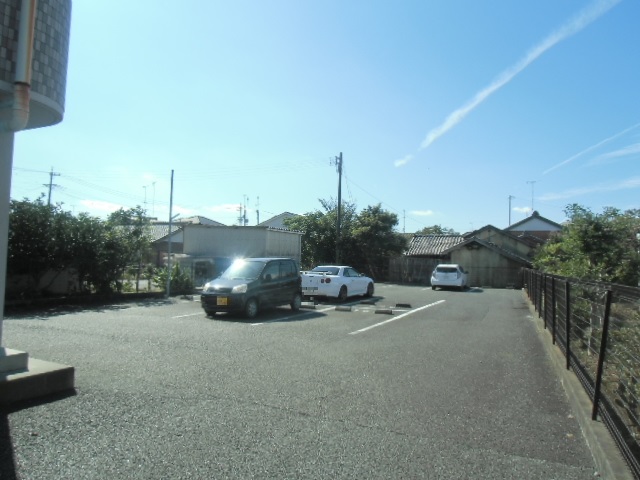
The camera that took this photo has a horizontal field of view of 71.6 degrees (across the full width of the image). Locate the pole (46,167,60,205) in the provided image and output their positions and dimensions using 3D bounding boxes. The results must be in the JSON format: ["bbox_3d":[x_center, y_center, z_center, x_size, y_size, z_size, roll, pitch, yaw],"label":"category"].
[{"bbox_3d":[-33.393,-3.091,54.930,1.600,12.000,0.700,2,-2,0],"label":"pole"}]

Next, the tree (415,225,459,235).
[{"bbox_3d":[13.066,1.120,49.911,4.900,5.700,4.500,2,-2,0],"label":"tree"}]

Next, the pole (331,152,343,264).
[{"bbox_3d":[1.086,-1.640,31.510,0.800,9.150,0.450,2,-2,0],"label":"pole"}]

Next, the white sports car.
[{"bbox_3d":[0.847,1.769,18.973,1.800,1.360,4.550,0,-3,29],"label":"white sports car"}]

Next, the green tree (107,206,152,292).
[{"bbox_3d":[-7.374,0.383,17.216,1.850,3.350,1.850,2,-2,0],"label":"green tree"}]

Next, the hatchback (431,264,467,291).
[{"bbox_3d":[7.703,2.183,26.091,1.720,1.450,4.050,1,-2,23],"label":"hatchback"}]

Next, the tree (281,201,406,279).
[{"bbox_3d":[1.841,0.021,32.515,8.700,5.950,5.500,2,-2,0],"label":"tree"}]

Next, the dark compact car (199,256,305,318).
[{"bbox_3d":[-1.903,1.346,13.062,1.500,1.600,3.400,0,-2,26],"label":"dark compact car"}]

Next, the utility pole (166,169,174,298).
[{"bbox_3d":[-5.723,-0.233,16.960,0.140,4.850,0.140,2,-2,0],"label":"utility pole"}]

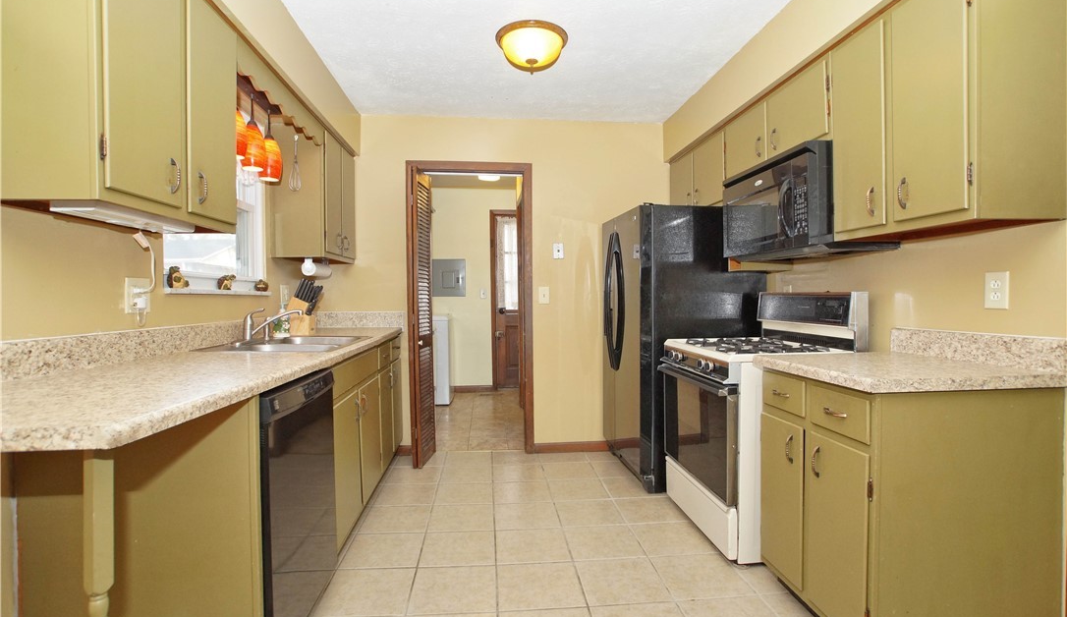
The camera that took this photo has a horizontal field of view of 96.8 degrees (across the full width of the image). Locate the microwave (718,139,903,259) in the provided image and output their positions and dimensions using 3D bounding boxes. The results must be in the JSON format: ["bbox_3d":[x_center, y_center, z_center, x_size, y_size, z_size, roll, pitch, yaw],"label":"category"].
[{"bbox_3d":[1.217,-0.447,2.192,0.385,0.420,0.700,0,1,-5],"label":"microwave"}]

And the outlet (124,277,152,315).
[{"bbox_3d":[-1.335,-0.042,1.610,0.016,0.118,0.115,0,1,-5],"label":"outlet"}]

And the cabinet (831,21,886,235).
[{"bbox_3d":[1.352,-0.640,1.789,0.300,0.723,0.275,0,1,-6],"label":"cabinet"}]

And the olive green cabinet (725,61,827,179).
[{"bbox_3d":[1.251,-0.827,2.239,0.305,0.360,0.790,0,1,-5],"label":"olive green cabinet"}]

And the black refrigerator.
[{"bbox_3d":[0.983,0.237,3.308,0.830,1.722,0.861,0,1,-5],"label":"black refrigerator"}]

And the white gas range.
[{"bbox_3d":[1.133,0.512,2.475,0.690,1.165,0.760,0,1,-6],"label":"white gas range"}]

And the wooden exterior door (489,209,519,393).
[{"bbox_3d":[-0.041,-0.072,5.592,0.900,2.050,0.050,0,2,-6],"label":"wooden exterior door"}]

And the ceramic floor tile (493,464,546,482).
[{"bbox_3d":[-0.099,1.100,3.156,0.328,0.010,0.312,1,1,-6],"label":"ceramic floor tile"}]

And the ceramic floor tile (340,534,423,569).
[{"bbox_3d":[-0.668,1.096,2.124,0.328,0.010,0.303,0,1,-5],"label":"ceramic floor tile"}]

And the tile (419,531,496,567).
[{"bbox_3d":[-0.346,1.125,2.220,0.337,0.010,0.304,0,1,-5],"label":"tile"}]

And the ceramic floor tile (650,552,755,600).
[{"bbox_3d":[0.702,1.135,2.002,0.328,0.010,0.312,1,1,-6],"label":"ceramic floor tile"}]

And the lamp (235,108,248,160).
[{"bbox_3d":[-1.394,-0.822,2.200,0.125,0.258,0.125,0,1,-5],"label":"lamp"}]

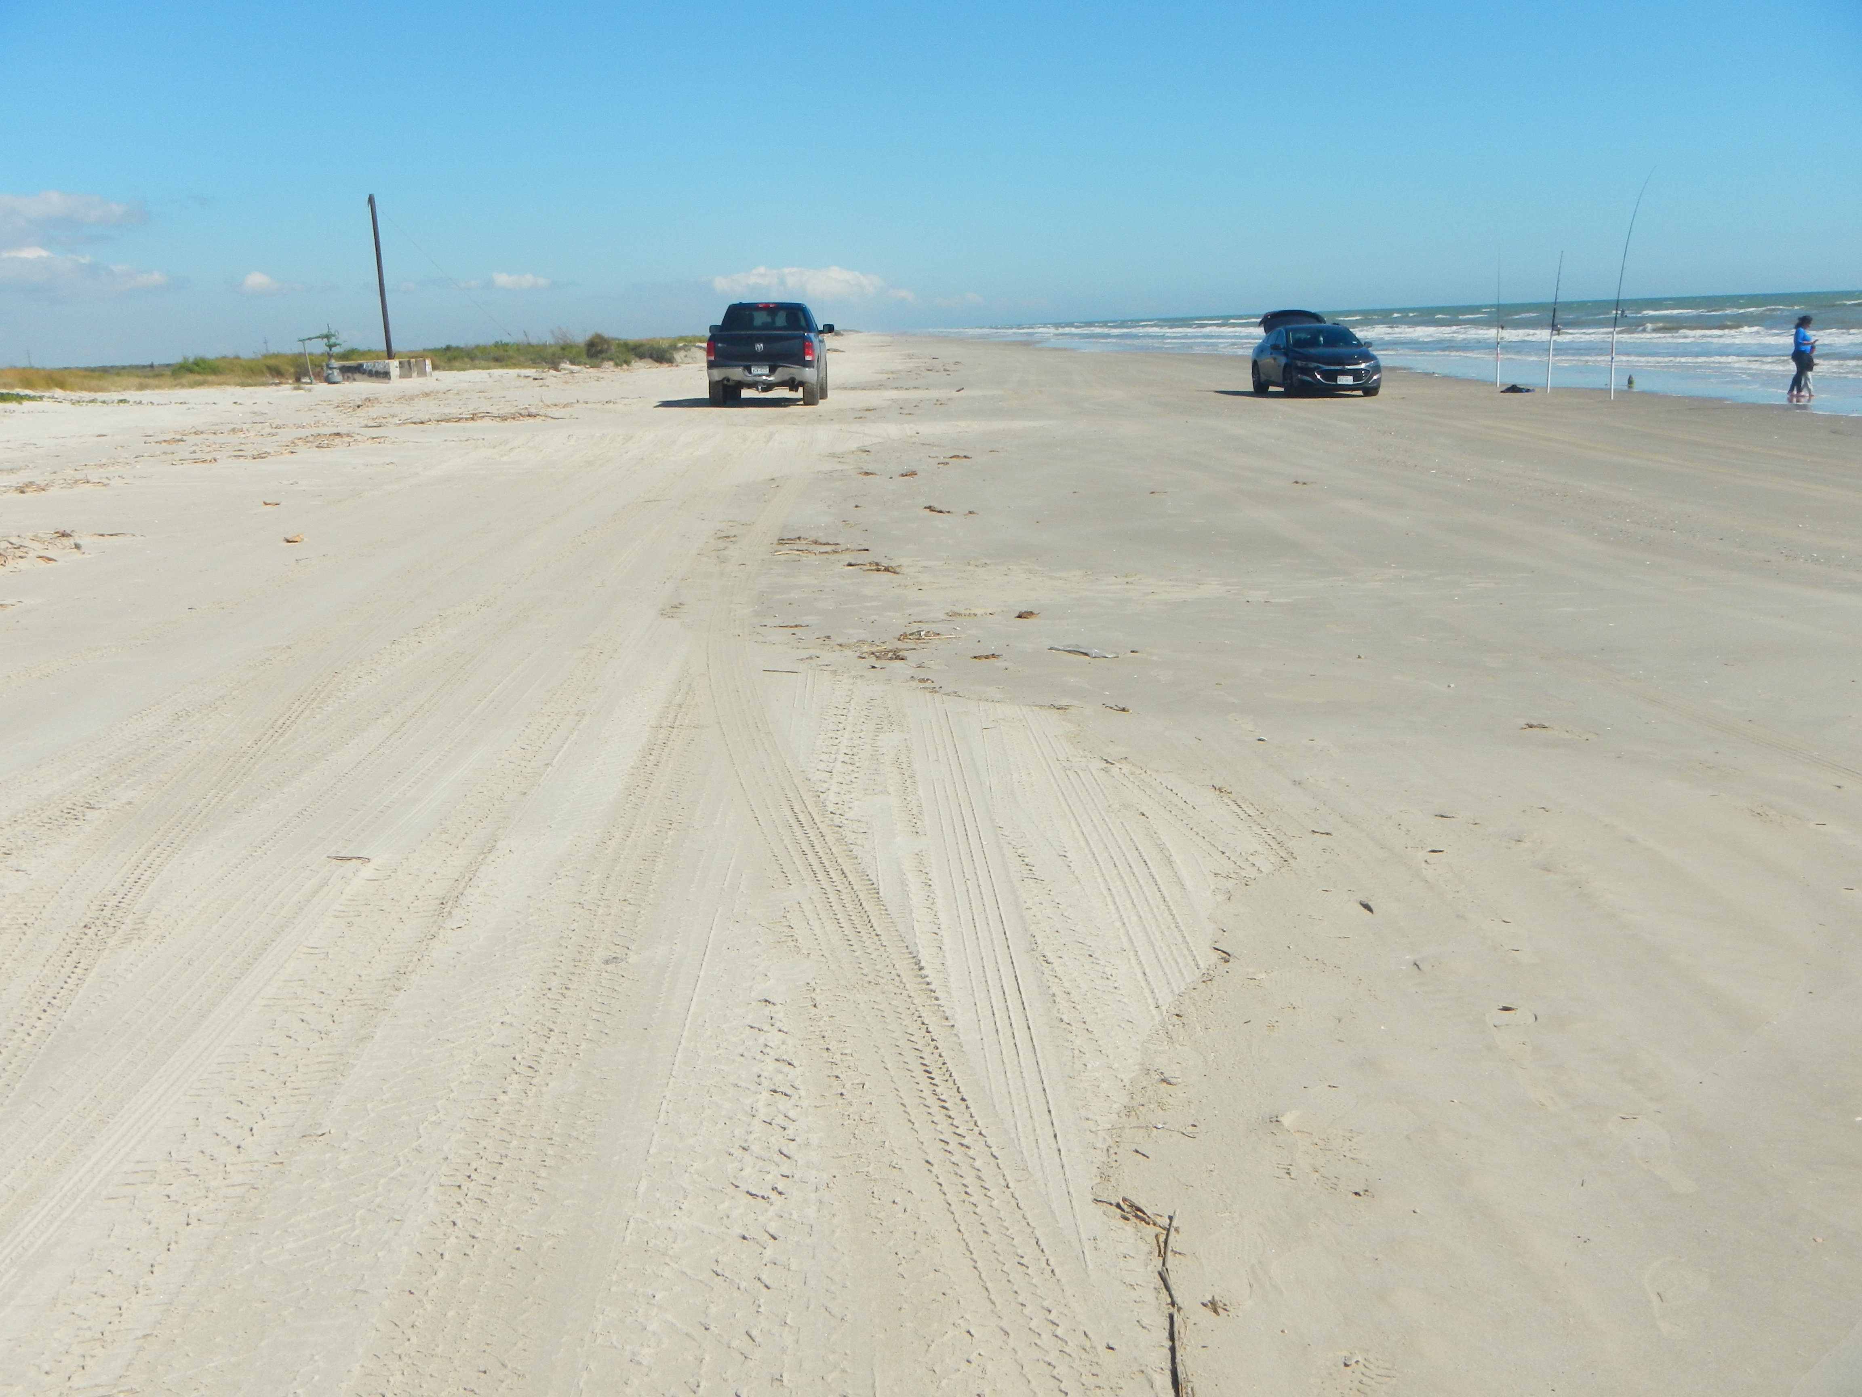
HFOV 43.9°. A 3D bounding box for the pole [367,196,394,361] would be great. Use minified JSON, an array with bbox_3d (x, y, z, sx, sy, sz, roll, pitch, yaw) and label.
[{"bbox_3d":[-18.228,-13.703,76.683,0.250,5.810,0.250,-4,9,0],"label":"pole"}]

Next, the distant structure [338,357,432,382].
[{"bbox_3d":[-17.828,-10.671,75.351,2.900,0.750,2.200,-2,9,0],"label":"distant structure"}]

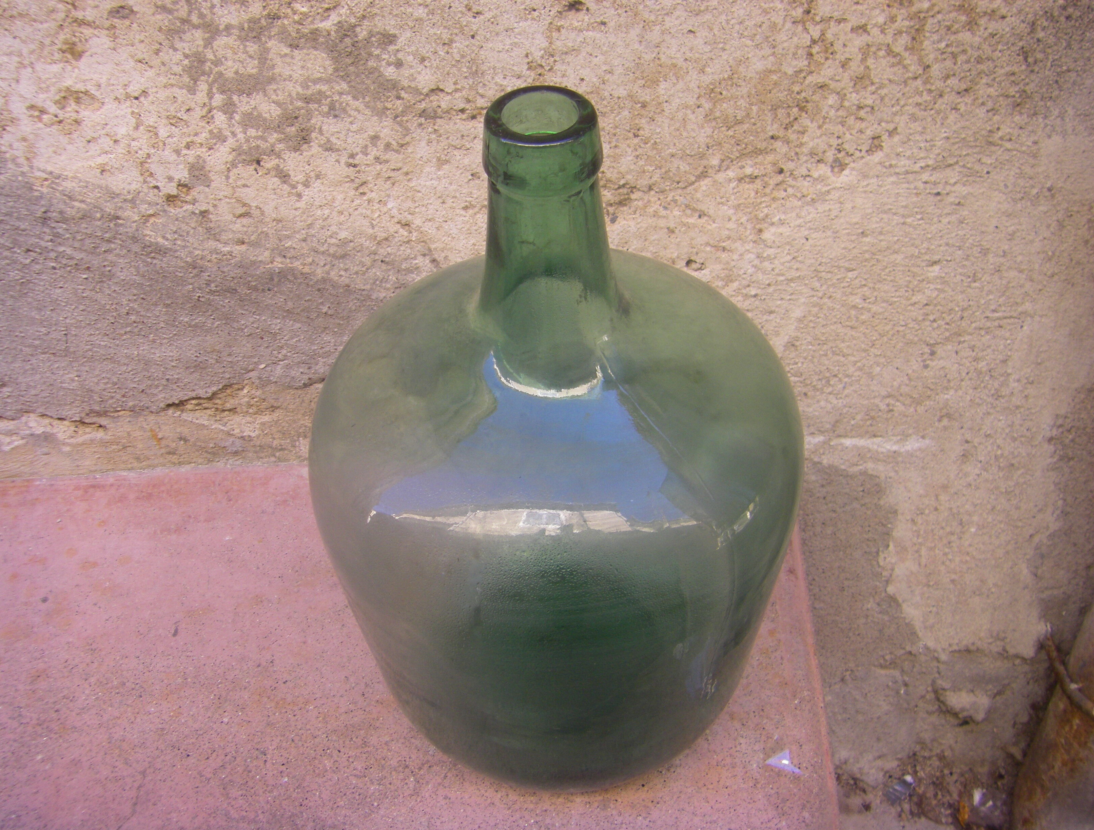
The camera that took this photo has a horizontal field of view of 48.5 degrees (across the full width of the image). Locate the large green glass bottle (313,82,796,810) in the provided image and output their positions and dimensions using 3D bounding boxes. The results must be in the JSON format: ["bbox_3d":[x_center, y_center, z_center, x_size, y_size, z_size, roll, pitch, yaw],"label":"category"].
[{"bbox_3d":[0.005,0.013,0.696,0.284,0.427,0.284,-3,47,0],"label":"large green glass bottle"}]

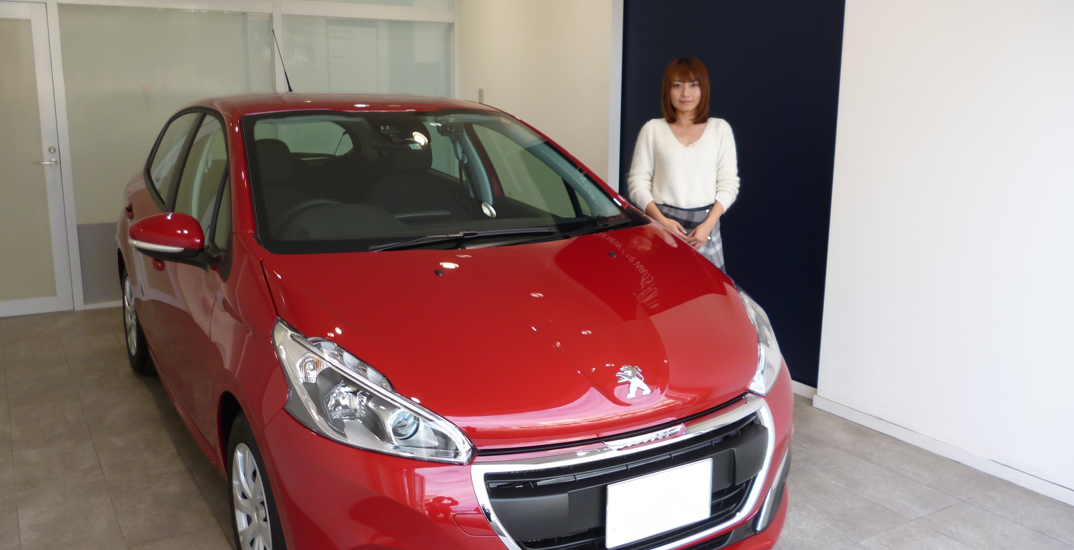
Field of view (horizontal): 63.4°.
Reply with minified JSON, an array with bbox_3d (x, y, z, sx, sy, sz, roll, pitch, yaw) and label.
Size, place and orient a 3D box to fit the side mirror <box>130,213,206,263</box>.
[{"bbox_3d":[-1.119,-0.108,2.652,0.225,0.155,0.130,-6,13,-31],"label":"side mirror"}]

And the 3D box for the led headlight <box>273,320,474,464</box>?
[{"bbox_3d":[-0.398,0.278,2.091,0.360,0.285,0.495,-6,13,-31],"label":"led headlight"}]

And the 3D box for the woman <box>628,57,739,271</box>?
[{"bbox_3d":[0.575,-0.062,3.573,0.450,1.625,0.280,3,12,9],"label":"woman"}]

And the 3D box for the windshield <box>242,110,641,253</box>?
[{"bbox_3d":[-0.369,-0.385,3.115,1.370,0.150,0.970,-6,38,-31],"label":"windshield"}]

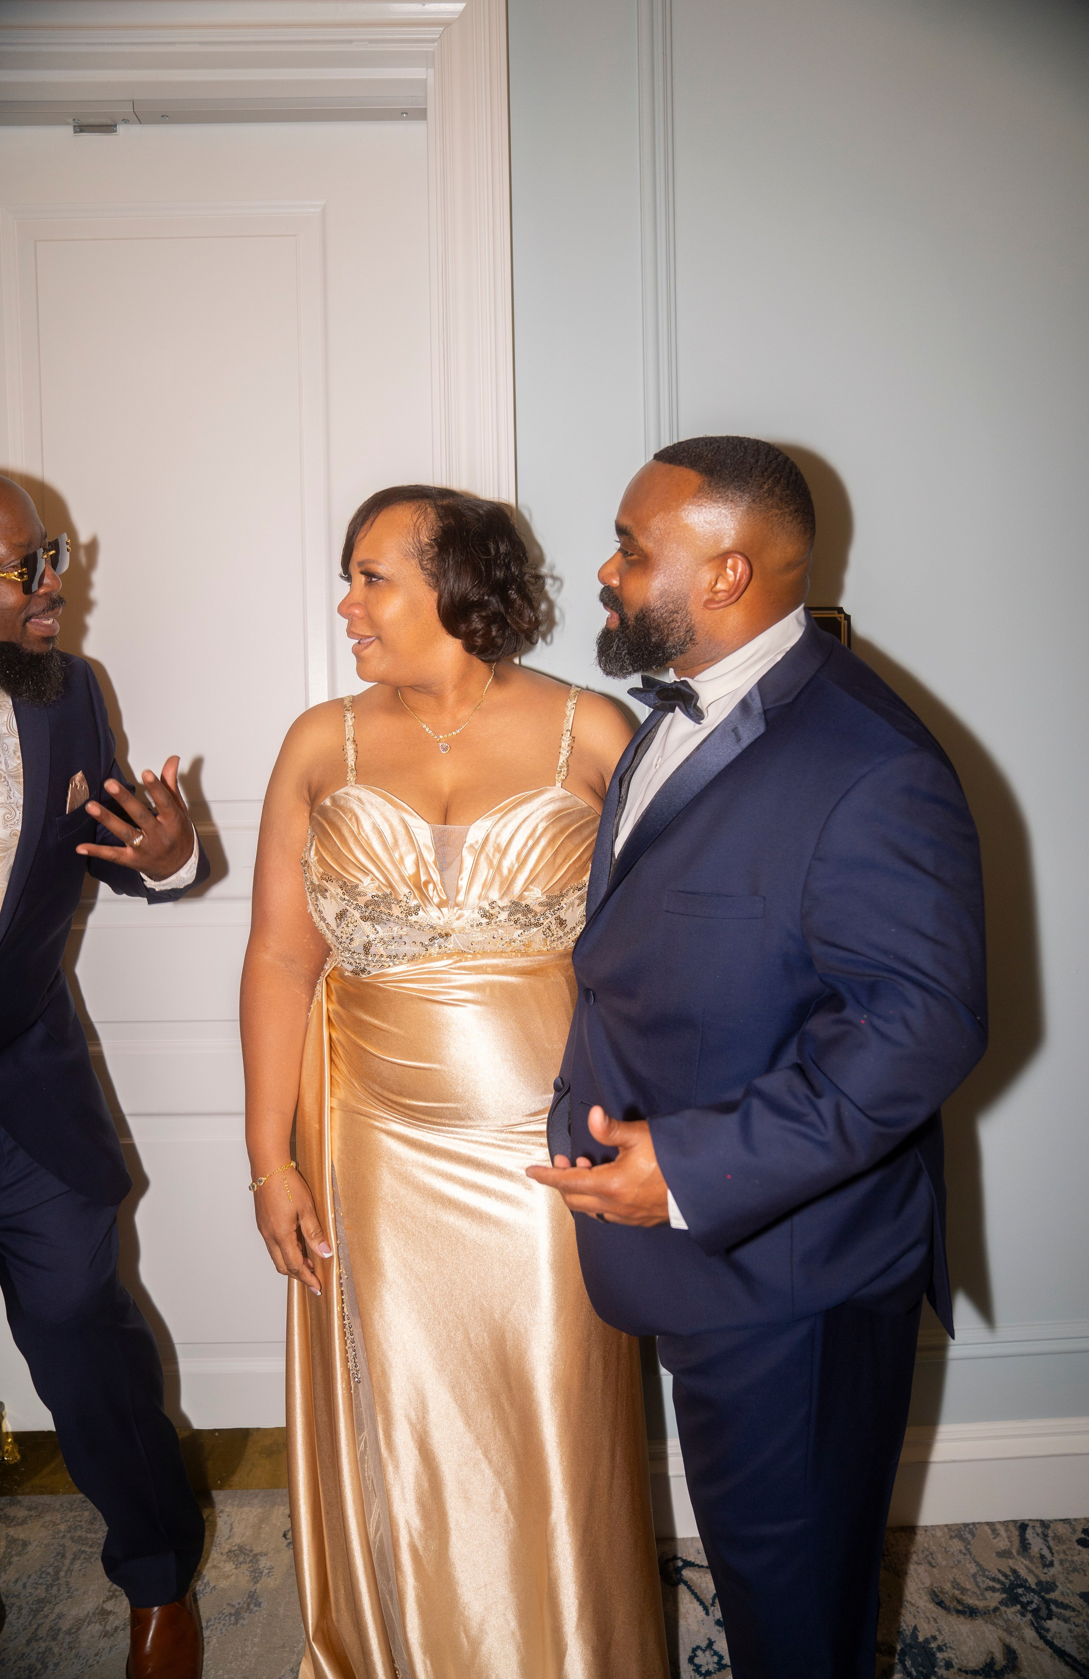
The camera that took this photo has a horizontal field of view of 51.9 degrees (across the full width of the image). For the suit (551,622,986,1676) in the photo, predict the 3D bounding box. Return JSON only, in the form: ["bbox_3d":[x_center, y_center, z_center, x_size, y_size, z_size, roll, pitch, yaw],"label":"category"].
[{"bbox_3d":[0.255,0.510,1.270,0.480,1.530,0.620,-2,1,-33],"label":"suit"}]

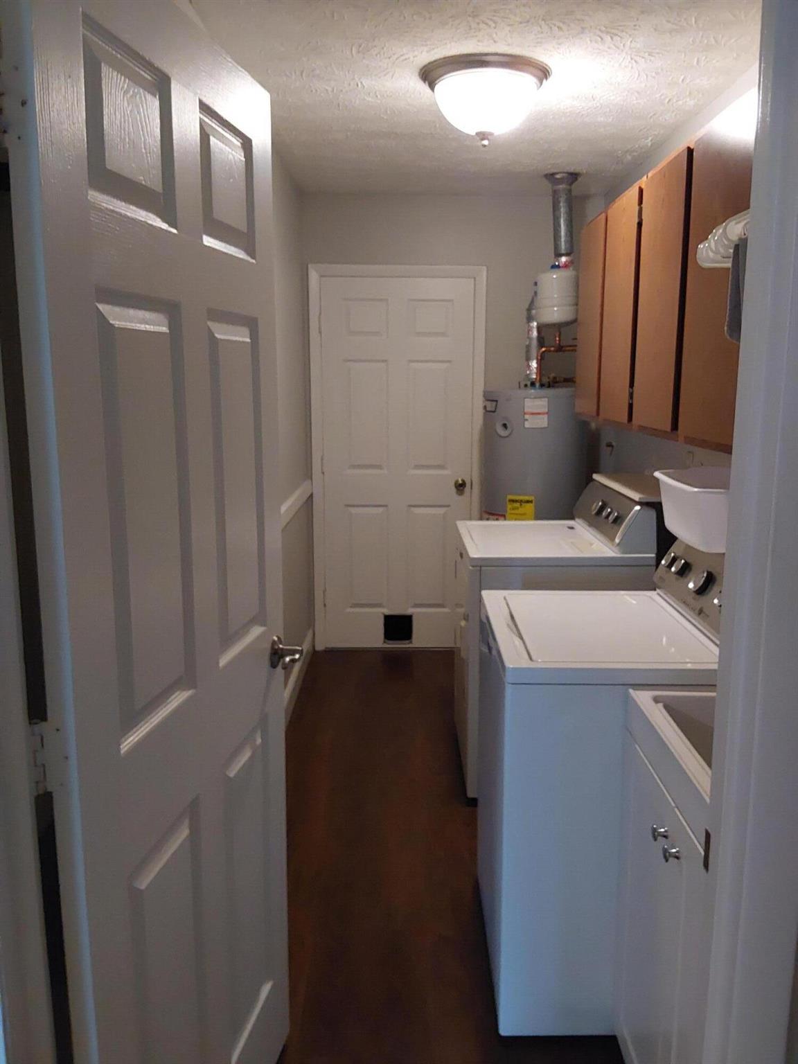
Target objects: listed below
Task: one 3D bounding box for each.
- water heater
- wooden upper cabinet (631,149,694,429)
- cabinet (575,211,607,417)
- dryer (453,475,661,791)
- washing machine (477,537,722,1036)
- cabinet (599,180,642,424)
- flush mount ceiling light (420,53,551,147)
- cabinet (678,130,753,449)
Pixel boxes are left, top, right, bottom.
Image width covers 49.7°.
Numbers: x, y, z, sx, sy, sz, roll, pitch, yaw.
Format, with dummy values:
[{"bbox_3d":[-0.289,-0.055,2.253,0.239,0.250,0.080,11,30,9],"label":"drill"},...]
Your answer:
[{"bbox_3d":[0.684,-0.002,4.413,0.522,1.466,0.522,0,10,0],"label":"water heater"},{"bbox_3d":[0.912,-0.672,2.499,0.324,0.773,0.465,0,10,0],"label":"wooden upper cabinet"},{"bbox_3d":[0.916,-0.833,3.393,0.324,0.773,0.432,0,10,0],"label":"cabinet"},{"bbox_3d":[0.569,0.384,3.381,0.660,1.105,0.732,0,10,0],"label":"dryer"},{"bbox_3d":[0.558,0.588,2.210,0.672,1.085,0.677,0,10,0],"label":"washing machine"},{"bbox_3d":[0.914,-0.754,2.954,0.324,0.773,0.459,0,10,0],"label":"cabinet"},{"bbox_3d":[0.271,-1.323,2.712,0.410,0.217,0.410,0,10,0],"label":"flush mount ceiling light"},{"bbox_3d":[0.910,-0.590,2.042,0.324,0.773,0.465,0,10,0],"label":"cabinet"}]

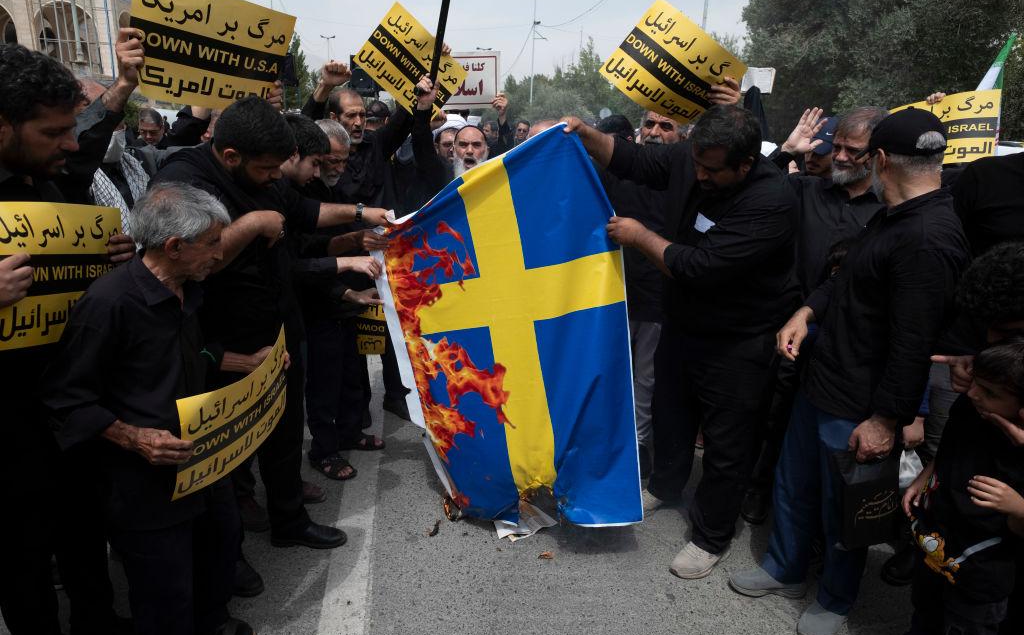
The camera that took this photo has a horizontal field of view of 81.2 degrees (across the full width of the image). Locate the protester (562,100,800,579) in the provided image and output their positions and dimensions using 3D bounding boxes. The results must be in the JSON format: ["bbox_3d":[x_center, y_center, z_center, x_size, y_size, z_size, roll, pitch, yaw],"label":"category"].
[{"bbox_3d":[0.658,0.077,2.343,0.760,1.720,0.600,-5,15,-24],"label":"protester"}]

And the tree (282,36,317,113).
[{"bbox_3d":[-8.961,-9.263,25.465,2.200,5.200,2.200,2,17,0],"label":"tree"}]

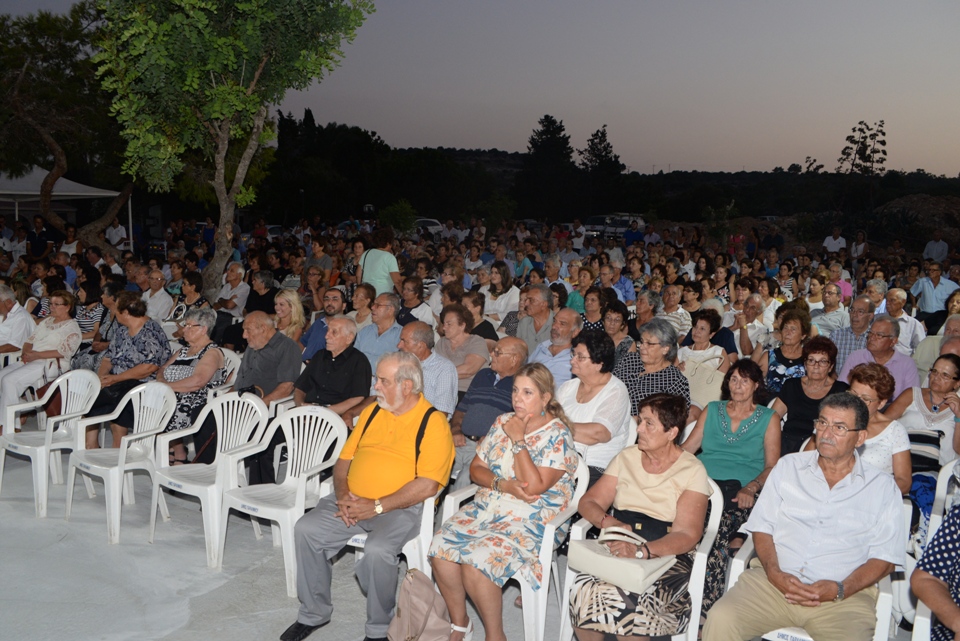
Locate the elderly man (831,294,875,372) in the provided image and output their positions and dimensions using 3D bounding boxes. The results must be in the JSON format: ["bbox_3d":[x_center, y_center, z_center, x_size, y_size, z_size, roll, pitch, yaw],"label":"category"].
[{"bbox_3d":[2.779,0.474,5.555,0.530,1.295,0.770,5,10,30],"label":"elderly man"}]

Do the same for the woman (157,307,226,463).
[{"bbox_3d":[-2.086,0.499,5.367,0.500,1.160,0.700,7,13,36],"label":"woman"}]

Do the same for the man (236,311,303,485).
[{"bbox_3d":[-1.455,0.531,5.069,0.560,1.190,0.750,5,12,29],"label":"man"}]

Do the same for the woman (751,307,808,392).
[{"bbox_3d":[2.014,0.580,5.037,0.520,1.272,0.780,6,11,32],"label":"woman"}]

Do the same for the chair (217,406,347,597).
[{"bbox_3d":[-1.081,0.947,4.115,0.580,0.850,0.530,5,11,29],"label":"chair"}]

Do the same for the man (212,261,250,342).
[{"bbox_3d":[-2.760,-0.024,8.168,0.520,1.220,0.750,6,12,32],"label":"man"}]

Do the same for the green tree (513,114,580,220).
[{"bbox_3d":[5.340,-11.970,60.000,5.400,9.200,5.400,1,9,0],"label":"green tree"}]

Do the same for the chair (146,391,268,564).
[{"bbox_3d":[-1.597,0.895,4.426,0.580,0.850,0.530,6,11,31],"label":"chair"}]

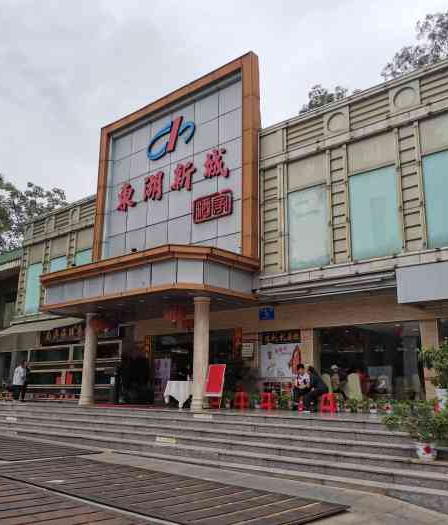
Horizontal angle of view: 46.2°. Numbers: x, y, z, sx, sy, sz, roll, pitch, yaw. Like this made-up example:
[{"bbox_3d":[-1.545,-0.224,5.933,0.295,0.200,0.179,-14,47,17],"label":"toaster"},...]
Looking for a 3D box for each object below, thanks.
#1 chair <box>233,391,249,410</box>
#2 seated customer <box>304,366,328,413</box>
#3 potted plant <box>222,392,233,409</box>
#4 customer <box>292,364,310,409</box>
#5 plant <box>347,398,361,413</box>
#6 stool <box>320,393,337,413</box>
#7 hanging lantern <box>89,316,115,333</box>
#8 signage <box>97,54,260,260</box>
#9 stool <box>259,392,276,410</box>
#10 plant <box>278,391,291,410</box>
[{"bbox_3d":[0.453,3.811,14.407,0.380,0.470,0.380,-11,-18,40],"label":"chair"},{"bbox_3d":[2.375,3.281,13.588,0.480,1.170,0.700,-11,-18,40],"label":"seated customer"},{"bbox_3d":[0.106,4.168,15.910,0.300,0.480,0.300,1,-14,0],"label":"potted plant"},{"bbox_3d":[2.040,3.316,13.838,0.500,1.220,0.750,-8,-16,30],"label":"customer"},{"bbox_3d":[3.309,3.659,13.437,0.360,0.380,0.360,-11,-18,40],"label":"plant"},{"bbox_3d":[2.605,3.512,13.043,0.380,0.470,0.380,-11,-18,40],"label":"stool"},{"bbox_3d":[-3.779,2.009,16.769,0.620,0.550,0.620,-11,-18,40],"label":"hanging lantern"},{"bbox_3d":[-1.879,-2.628,17.408,7.420,6.300,0.420,-11,-18,40],"label":"signage"},{"bbox_3d":[1.216,3.893,14.694,0.400,0.470,0.400,-11,-18,40],"label":"stool"},{"bbox_3d":[1.703,3.891,14.801,0.350,0.540,0.350,1,-14,0],"label":"plant"}]

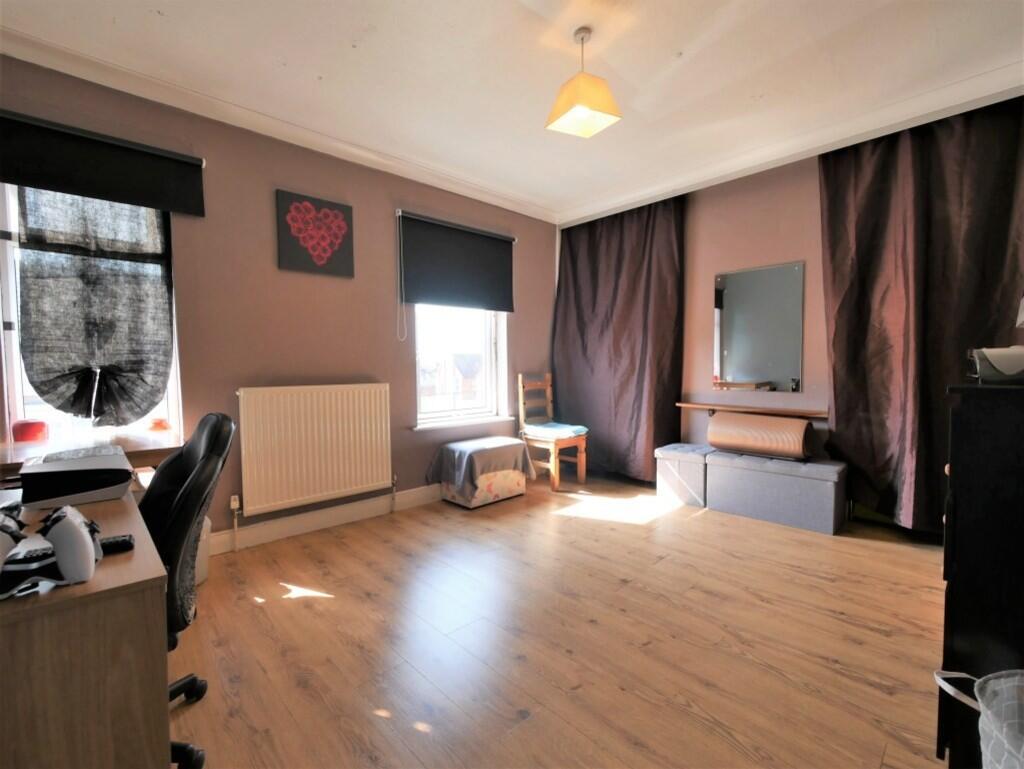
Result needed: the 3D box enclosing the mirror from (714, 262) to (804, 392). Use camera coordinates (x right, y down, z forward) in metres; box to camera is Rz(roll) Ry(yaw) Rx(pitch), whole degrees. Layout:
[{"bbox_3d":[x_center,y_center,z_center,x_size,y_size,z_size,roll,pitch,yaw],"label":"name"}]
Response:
[{"bbox_3d":[1.829,-0.407,3.108,0.593,0.917,0.020,2,4,43],"label":"mirror"}]

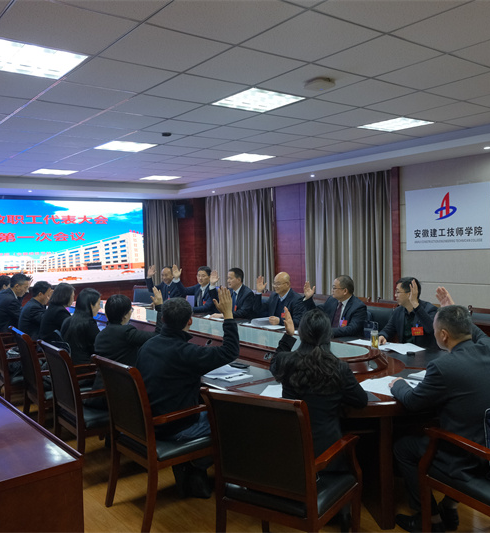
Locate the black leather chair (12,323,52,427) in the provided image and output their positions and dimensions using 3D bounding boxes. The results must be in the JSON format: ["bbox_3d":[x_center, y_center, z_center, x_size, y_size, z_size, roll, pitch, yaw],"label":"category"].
[{"bbox_3d":[-1.690,1.012,4.727,0.610,0.960,0.570,-4,4,-38],"label":"black leather chair"}]

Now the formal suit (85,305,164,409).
[{"bbox_3d":[-0.898,0.680,3.990,0.540,0.720,0.520,-4,4,-38],"label":"formal suit"}]

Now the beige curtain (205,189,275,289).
[{"bbox_3d":[-0.143,-0.157,10.623,0.150,2.580,2.150,-4,4,-38],"label":"beige curtain"}]

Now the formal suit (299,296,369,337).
[{"bbox_3d":[0.879,0.578,5.481,0.450,0.660,0.570,-4,3,-32],"label":"formal suit"}]

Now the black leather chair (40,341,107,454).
[{"bbox_3d":[-1.162,1.033,4.010,0.610,0.960,0.570,-4,4,-38],"label":"black leather chair"}]

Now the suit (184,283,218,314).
[{"bbox_3d":[-0.586,0.525,7.496,0.540,0.660,0.450,1,4,41],"label":"suit"}]

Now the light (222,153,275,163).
[{"bbox_3d":[0.052,-1.492,7.289,0.590,0.070,0.590,-4,4,-38],"label":"light"}]

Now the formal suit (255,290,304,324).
[{"bbox_3d":[0.425,0.518,6.335,0.560,0.570,0.400,0,3,27],"label":"formal suit"}]

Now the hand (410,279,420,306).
[{"bbox_3d":[1.415,0.217,4.450,0.060,0.215,0.085,-4,4,-35],"label":"hand"}]

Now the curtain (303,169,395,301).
[{"bbox_3d":[1.583,-0.132,8.400,0.150,2.600,1.800,-4,4,-38],"label":"curtain"}]

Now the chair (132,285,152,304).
[{"bbox_3d":[-1.754,0.820,8.565,0.570,0.960,0.610,0,3,29],"label":"chair"}]

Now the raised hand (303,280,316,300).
[{"bbox_3d":[0.680,0.237,5.601,0.115,0.195,0.070,-1,3,18],"label":"raised hand"}]

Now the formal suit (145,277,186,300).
[{"bbox_3d":[-1.256,0.440,8.459,0.580,0.570,0.380,-1,3,19],"label":"formal suit"}]

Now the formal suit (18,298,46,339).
[{"bbox_3d":[-2.333,0.671,5.889,0.450,0.660,0.500,-4,4,-38],"label":"formal suit"}]

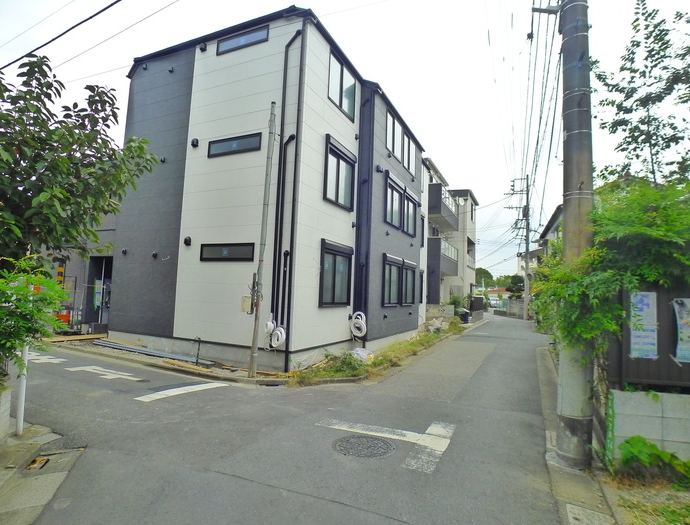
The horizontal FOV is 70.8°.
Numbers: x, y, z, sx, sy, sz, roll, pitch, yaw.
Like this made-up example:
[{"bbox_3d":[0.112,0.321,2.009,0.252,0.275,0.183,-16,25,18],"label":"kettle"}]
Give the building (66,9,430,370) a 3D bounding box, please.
[{"bbox_3d":[-1.393,-1.258,18.536,6.900,8.450,14.350,1,-5,21],"label":"building"}]

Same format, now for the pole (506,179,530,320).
[{"bbox_3d":[15.015,-1.212,42.000,2.100,12.376,0.700,1,-5,21],"label":"pole"}]

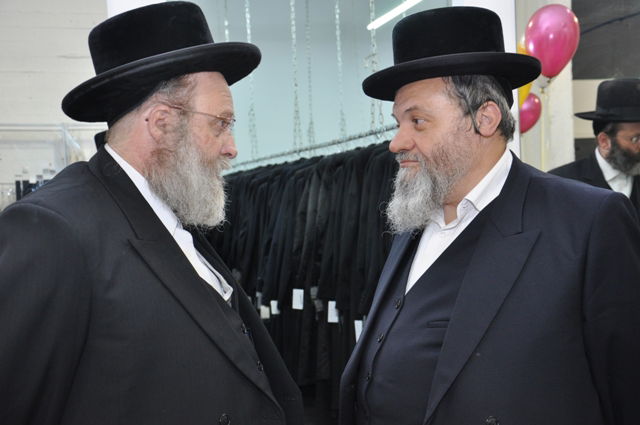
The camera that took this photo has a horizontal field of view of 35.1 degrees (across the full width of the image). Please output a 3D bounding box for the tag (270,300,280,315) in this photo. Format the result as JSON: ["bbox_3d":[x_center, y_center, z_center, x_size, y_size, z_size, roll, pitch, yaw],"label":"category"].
[{"bbox_3d":[-0.237,0.507,5.400,0.053,0.082,0.005,0,0,-6],"label":"tag"}]

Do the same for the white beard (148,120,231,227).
[{"bbox_3d":[-0.238,-0.069,1.830,0.148,0.195,0.150,1,0,-3],"label":"white beard"}]

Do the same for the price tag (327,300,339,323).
[{"bbox_3d":[0.058,0.451,4.600,0.053,0.098,0.005,1,0,-3],"label":"price tag"}]

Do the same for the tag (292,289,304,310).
[{"bbox_3d":[-0.107,0.434,5.050,0.056,0.100,0.005,2,0,-5],"label":"tag"}]

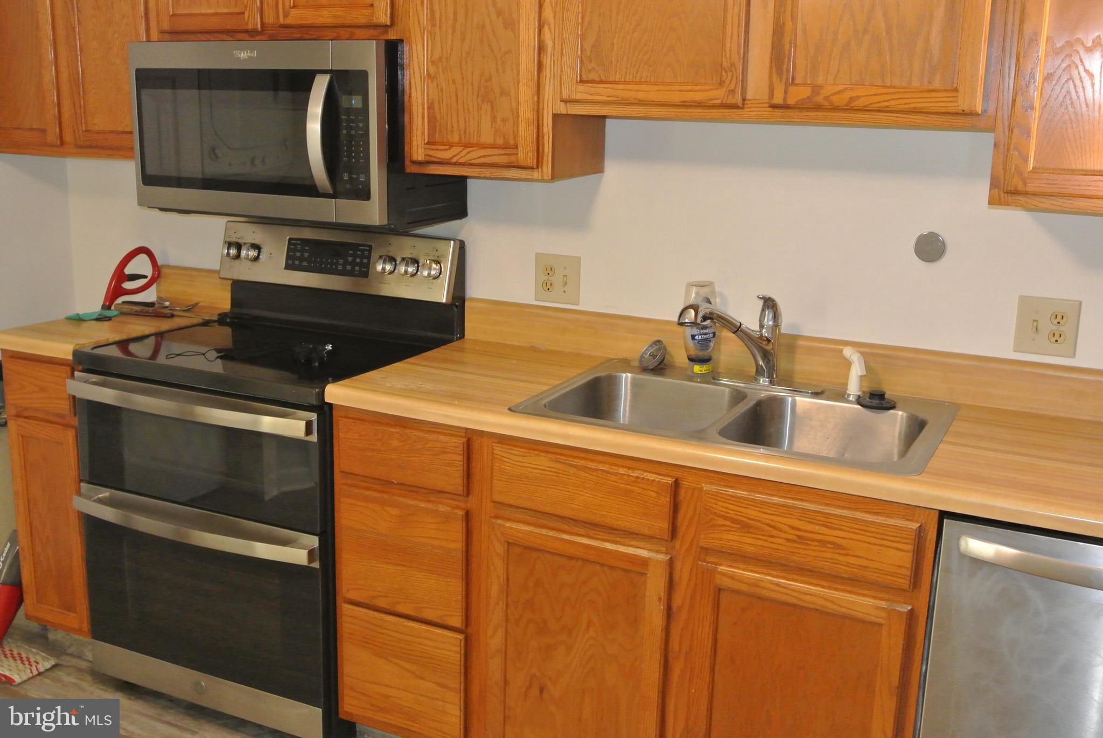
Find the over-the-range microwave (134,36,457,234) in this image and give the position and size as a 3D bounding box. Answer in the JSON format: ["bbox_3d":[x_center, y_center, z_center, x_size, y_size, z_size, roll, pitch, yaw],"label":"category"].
[{"bbox_3d":[-0.637,-0.607,3.025,0.754,0.417,0.398,8,15,26],"label":"over-the-range microwave"}]

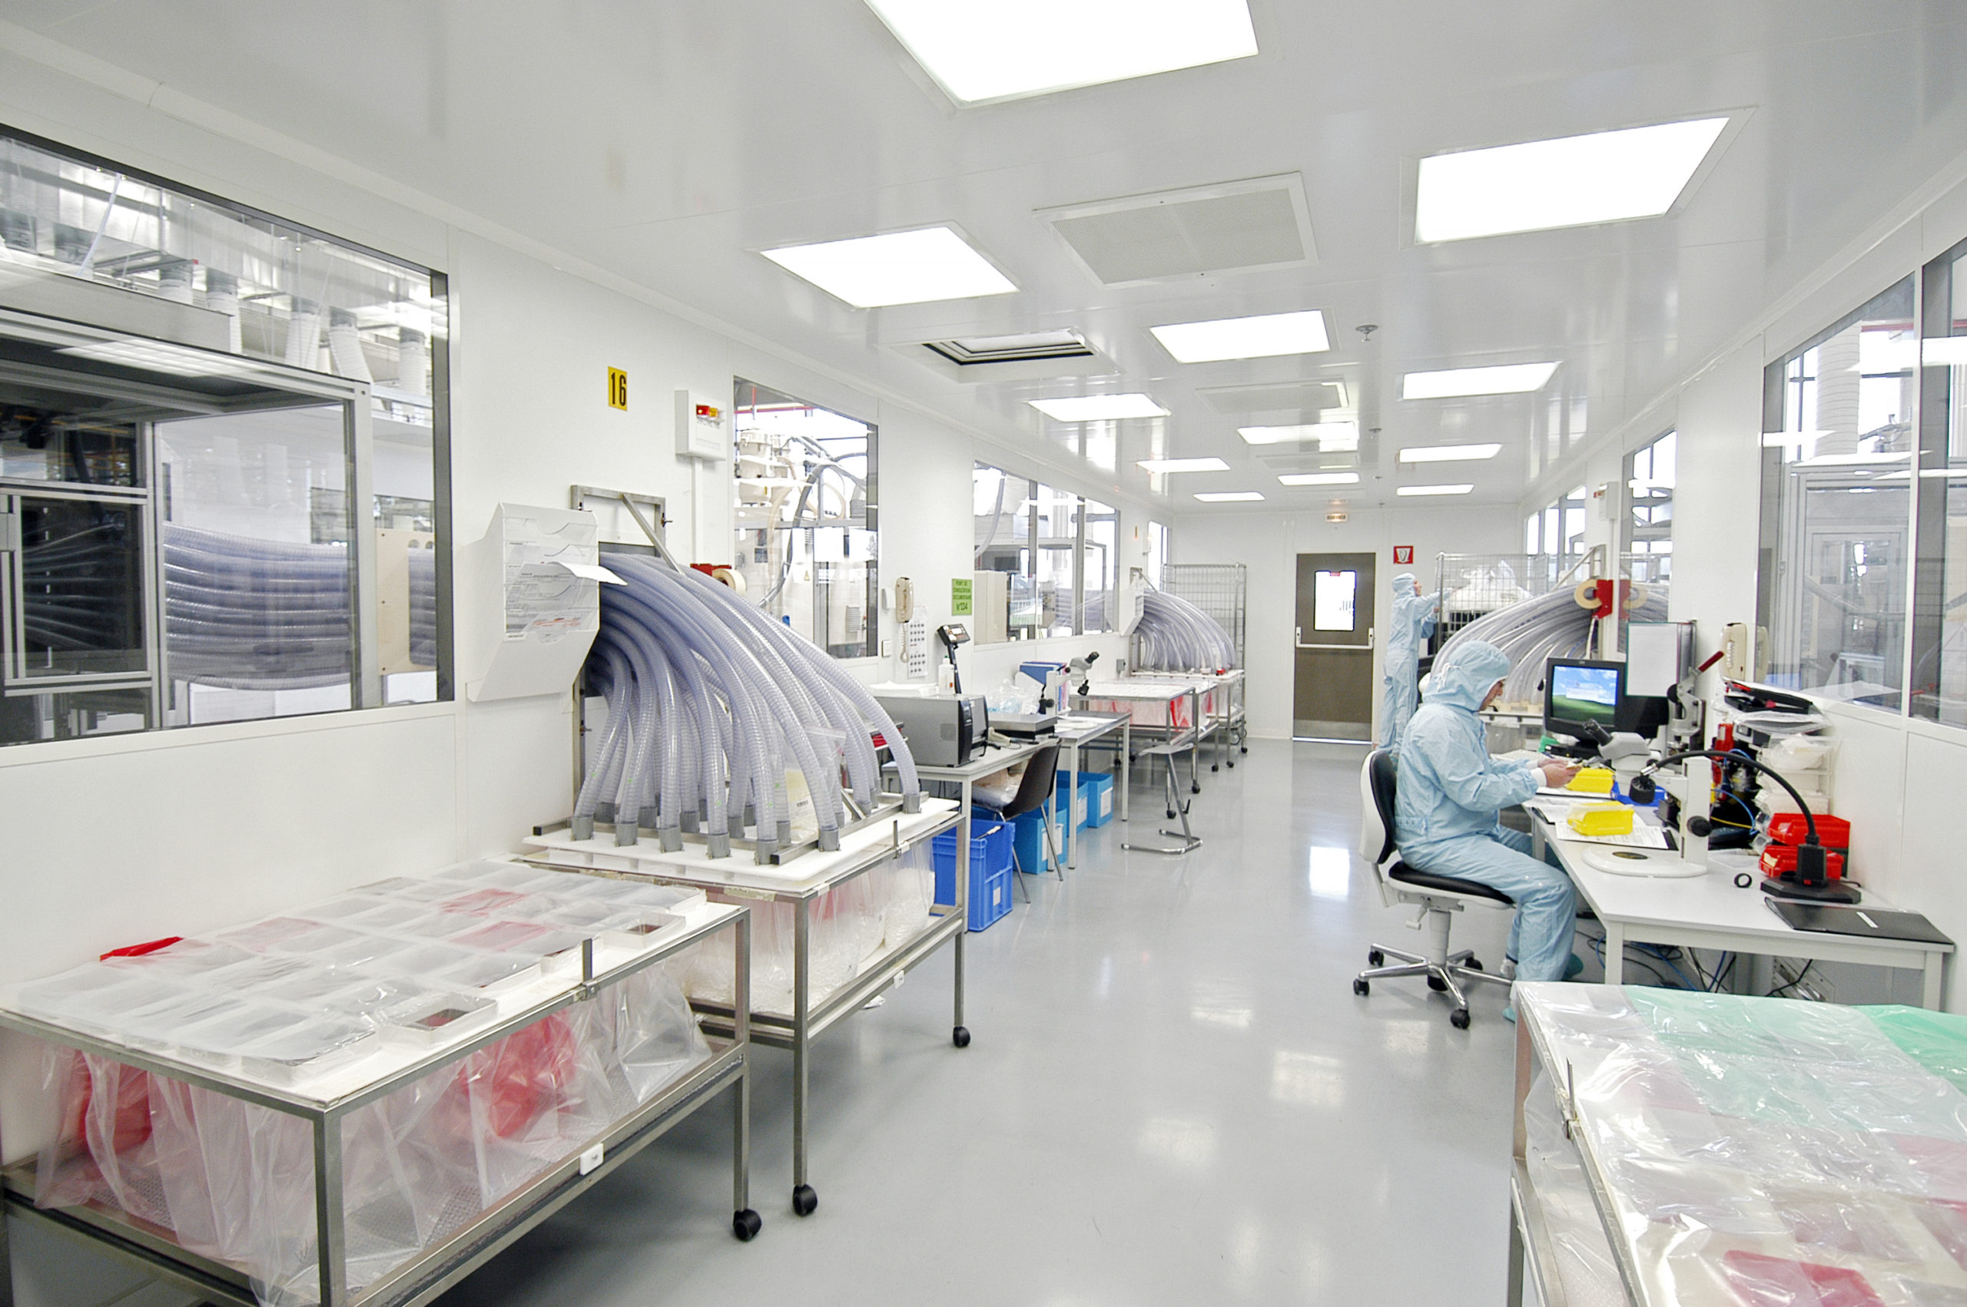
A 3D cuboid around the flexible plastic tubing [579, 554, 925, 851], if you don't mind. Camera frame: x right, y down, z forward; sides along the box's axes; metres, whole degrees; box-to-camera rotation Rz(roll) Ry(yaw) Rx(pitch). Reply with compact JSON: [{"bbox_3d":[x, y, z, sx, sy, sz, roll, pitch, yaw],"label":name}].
[{"bbox_3d":[-0.757,0.099,3.014,1.010,0.810,0.940,2,3,22],"label":"flexible plastic tubing"}]

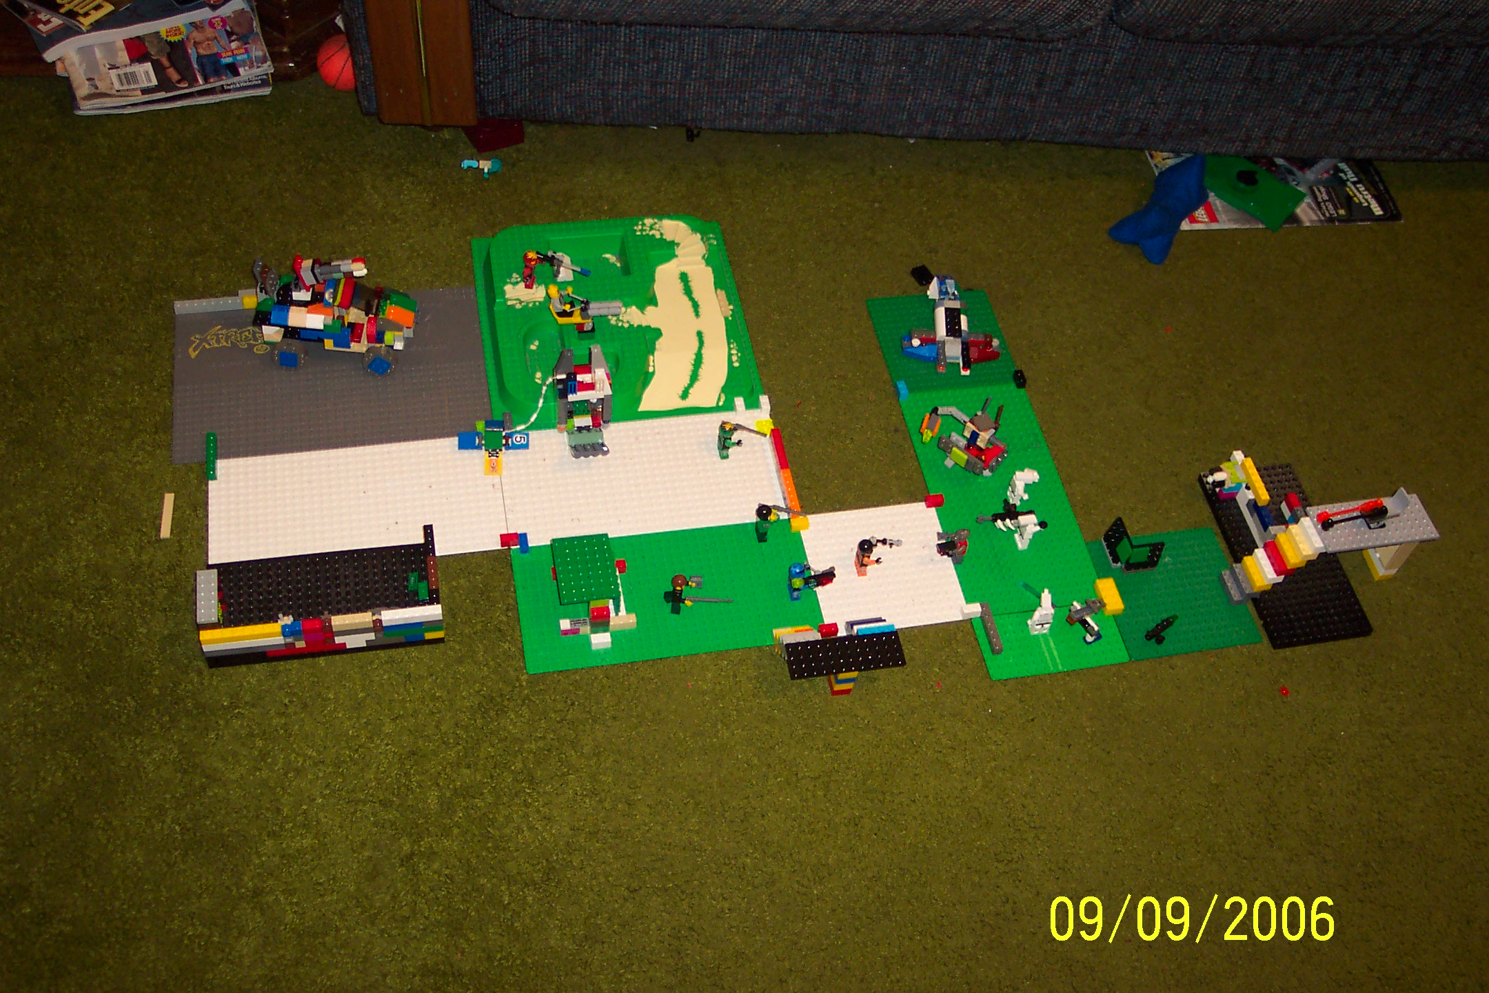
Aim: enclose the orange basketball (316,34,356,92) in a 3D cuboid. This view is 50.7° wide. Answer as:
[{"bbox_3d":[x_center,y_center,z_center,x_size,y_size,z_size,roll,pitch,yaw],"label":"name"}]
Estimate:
[{"bbox_3d":[-0.430,-0.468,1.698,0.059,0.059,0.059,9,53,0],"label":"orange basketball"}]

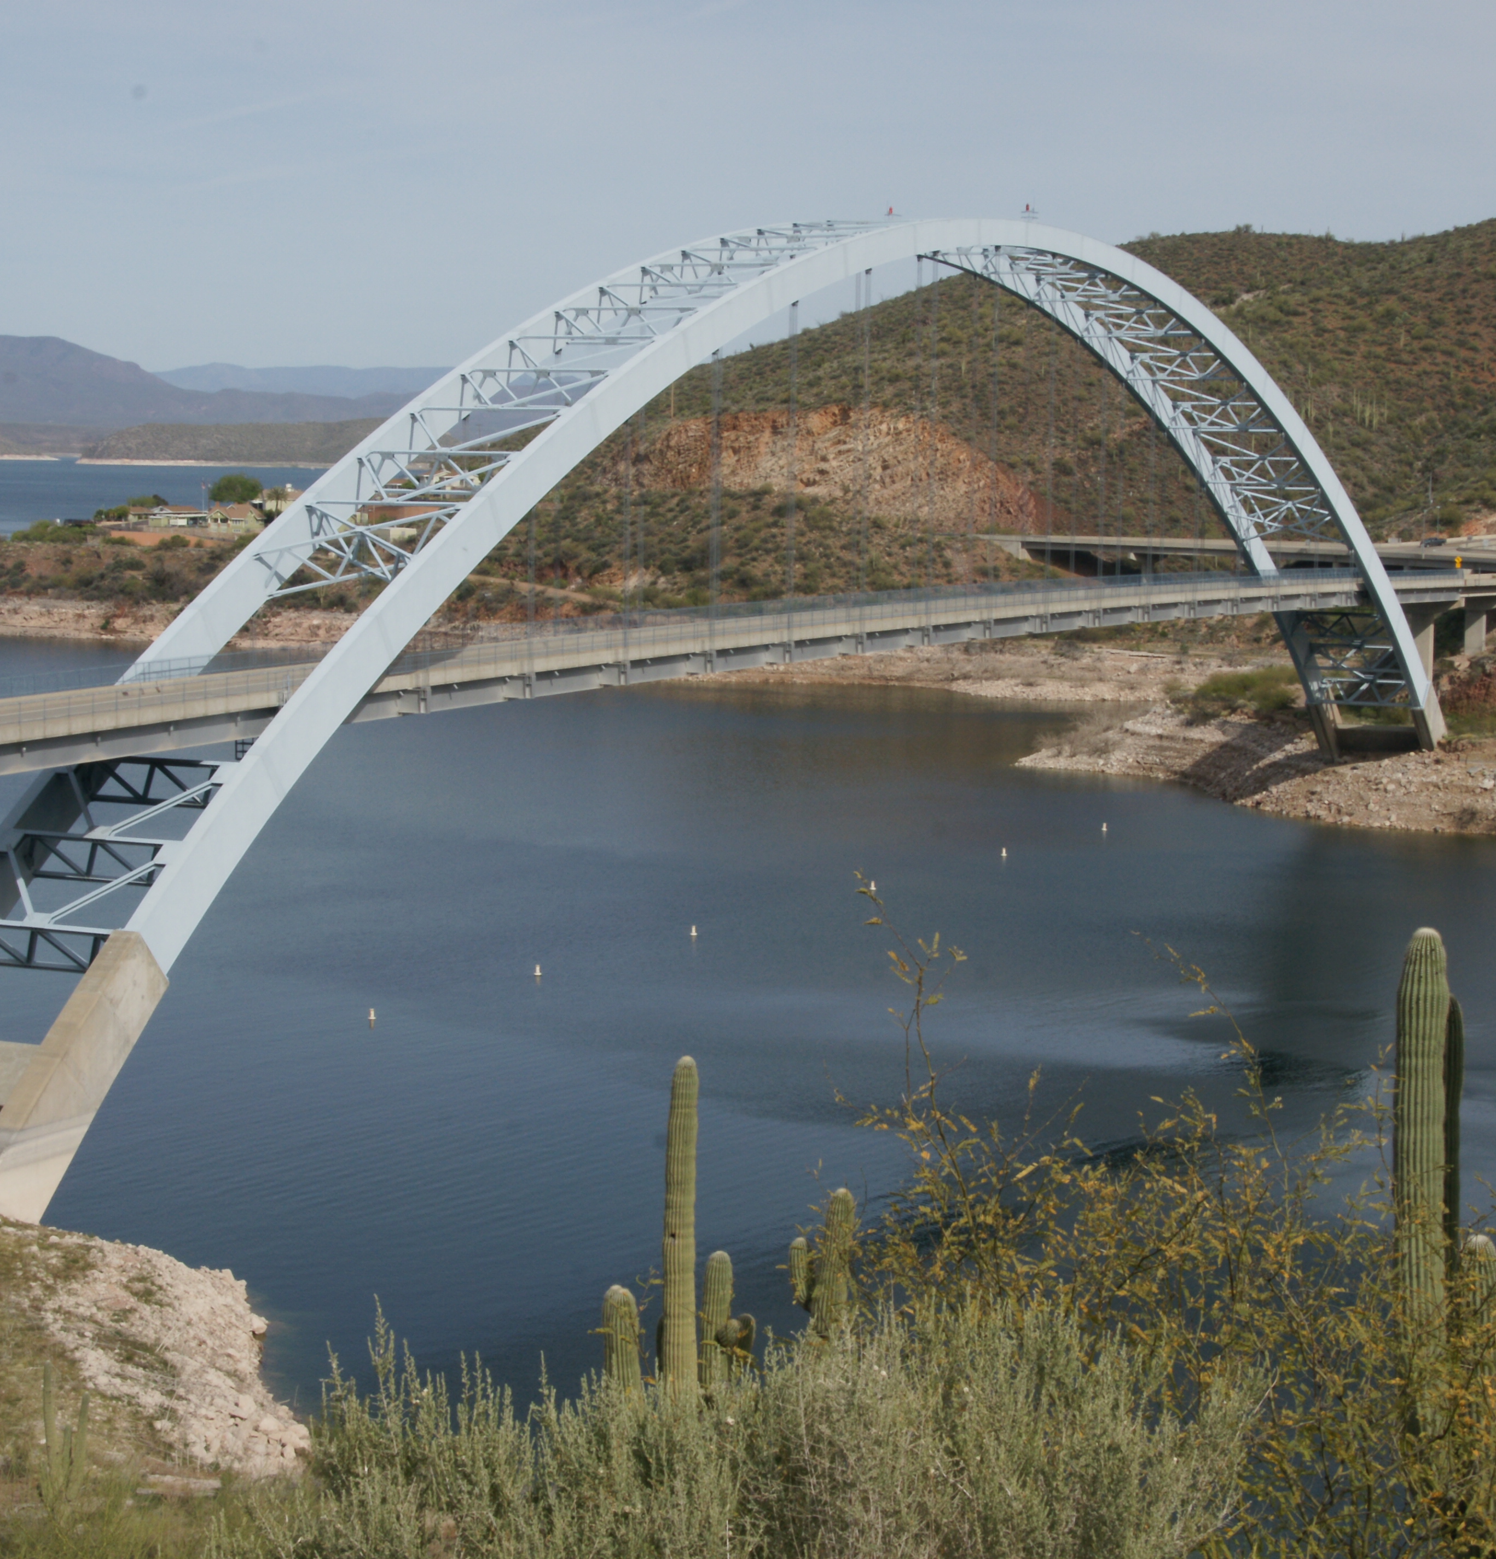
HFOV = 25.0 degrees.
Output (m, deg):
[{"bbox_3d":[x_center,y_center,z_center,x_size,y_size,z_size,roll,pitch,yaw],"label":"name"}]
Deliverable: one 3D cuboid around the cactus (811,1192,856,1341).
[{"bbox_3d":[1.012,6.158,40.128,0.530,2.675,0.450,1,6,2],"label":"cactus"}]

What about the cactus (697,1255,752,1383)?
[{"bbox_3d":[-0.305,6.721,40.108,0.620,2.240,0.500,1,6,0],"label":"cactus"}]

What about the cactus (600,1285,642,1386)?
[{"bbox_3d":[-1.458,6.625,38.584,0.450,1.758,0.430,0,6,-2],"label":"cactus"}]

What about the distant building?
[{"bbox_3d":[-160.223,-72.468,930.000,21.000,6.200,11.000,-2,6,-25],"label":"distant building"}]

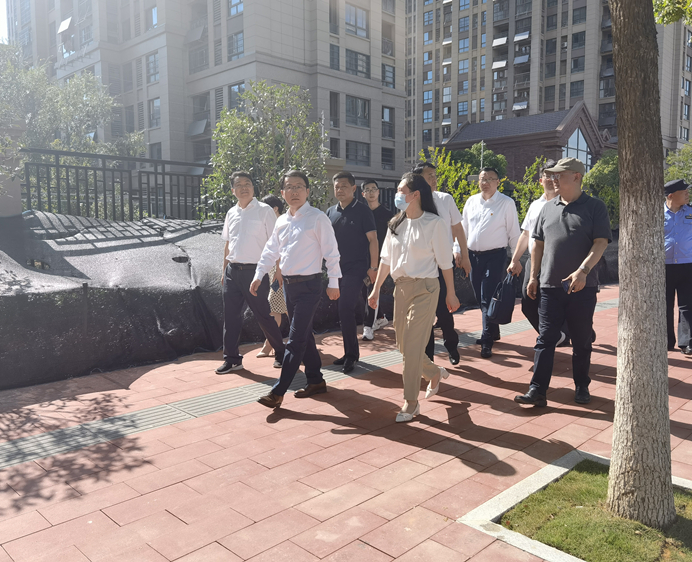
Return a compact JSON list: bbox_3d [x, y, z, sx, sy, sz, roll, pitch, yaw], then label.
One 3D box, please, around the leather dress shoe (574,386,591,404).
[{"bbox_3d":[1.759,0.815,4.350,0.115,0.125,0.290,3,7,23],"label":"leather dress shoe"}]

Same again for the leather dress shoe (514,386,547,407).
[{"bbox_3d":[1.299,0.806,4.118,0.285,0.120,0.105,13,-3,-32],"label":"leather dress shoe"}]

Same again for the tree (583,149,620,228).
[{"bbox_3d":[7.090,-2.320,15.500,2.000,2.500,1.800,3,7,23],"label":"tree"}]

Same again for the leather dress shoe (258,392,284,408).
[{"bbox_3d":[-0.513,0.800,4.021,0.105,0.115,0.280,3,-12,32],"label":"leather dress shoe"}]

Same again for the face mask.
[{"bbox_3d":[0.384,-0.530,3.900,0.080,0.120,0.120,-2,6,-24],"label":"face mask"}]

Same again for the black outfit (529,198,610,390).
[{"bbox_3d":[1.681,0.086,4.380,0.550,1.480,0.380,5,8,38],"label":"black outfit"}]

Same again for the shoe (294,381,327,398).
[{"bbox_3d":[-0.278,0.846,4.580,0.290,0.115,0.105,-3,7,-29],"label":"shoe"}]

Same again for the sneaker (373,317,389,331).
[{"bbox_3d":[0.410,0.494,6.750,0.115,0.140,0.280,5,9,38],"label":"sneaker"}]

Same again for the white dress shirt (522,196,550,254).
[{"bbox_3d":[1.868,-0.519,5.420,0.480,0.620,0.330,5,7,35],"label":"white dress shirt"}]

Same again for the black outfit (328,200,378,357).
[{"bbox_3d":[0.021,0.006,5.197,0.500,1.440,0.380,3,6,31],"label":"black outfit"}]

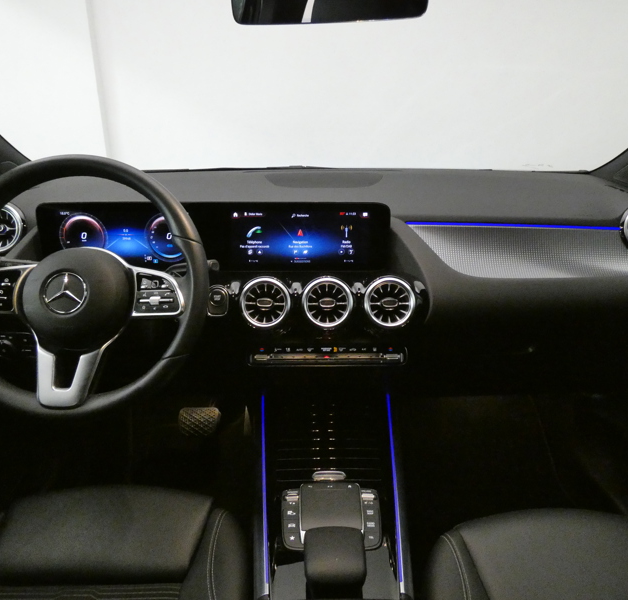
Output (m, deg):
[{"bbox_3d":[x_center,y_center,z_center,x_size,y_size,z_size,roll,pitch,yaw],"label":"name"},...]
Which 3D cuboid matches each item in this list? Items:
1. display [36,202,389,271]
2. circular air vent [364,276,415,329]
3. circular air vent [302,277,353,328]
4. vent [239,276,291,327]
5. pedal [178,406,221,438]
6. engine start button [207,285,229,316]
[{"bbox_3d":[-0.177,-0.112,0.815,0.618,0.119,0.030,0,2,0],"label":"display"},{"bbox_3d":[0.129,0.004,0.792,0.086,0.087,0.040,0,4,0],"label":"circular air vent"},{"bbox_3d":[0.023,0.004,0.792,0.086,0.087,0.040,0,4,0],"label":"circular air vent"},{"bbox_3d":[-0.083,0.004,0.792,0.086,0.087,0.040,0,4,0],"label":"vent"},{"bbox_3d":[-0.285,0.303,1.150,0.102,0.072,0.035,0,-18,0],"label":"pedal"},{"bbox_3d":[-0.167,0.001,0.800,0.037,0.054,0.020,0,2,0],"label":"engine start button"}]

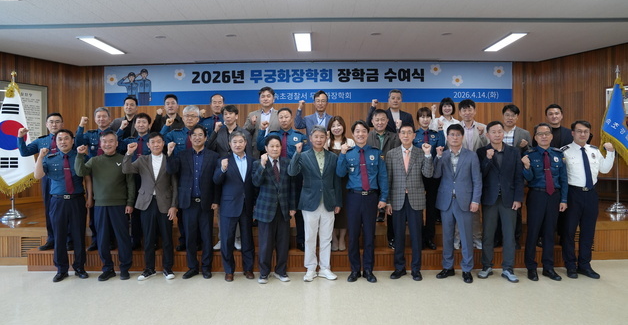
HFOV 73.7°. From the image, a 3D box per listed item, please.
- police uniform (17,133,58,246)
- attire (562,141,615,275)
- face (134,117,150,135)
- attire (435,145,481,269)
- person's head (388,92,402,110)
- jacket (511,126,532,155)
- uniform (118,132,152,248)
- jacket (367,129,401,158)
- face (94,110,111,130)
[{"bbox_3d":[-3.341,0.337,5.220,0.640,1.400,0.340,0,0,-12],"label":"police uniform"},{"bbox_3d":[3.051,0.502,4.670,0.570,1.420,0.340,0,0,7],"label":"attire"},{"bbox_3d":[-2.109,-0.449,5.150,0.175,0.235,0.200,-1,0,-14],"label":"face"},{"bbox_3d":[1.641,0.520,4.770,0.509,1.374,0.360,0,1,19],"label":"attire"},{"bbox_3d":[1.086,-0.833,5.580,0.175,0.240,0.200,-1,0,6],"label":"person's head"},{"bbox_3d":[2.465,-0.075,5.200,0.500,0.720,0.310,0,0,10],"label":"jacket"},{"bbox_3d":[-2.173,0.335,5.200,0.540,1.430,0.330,0,0,-10],"label":"uniform"},{"bbox_3d":[0.879,-0.056,5.270,0.502,0.705,0.320,0,1,9],"label":"jacket"},{"bbox_3d":[-2.612,-0.537,5.170,0.180,0.245,0.200,-1,0,-15],"label":"face"}]

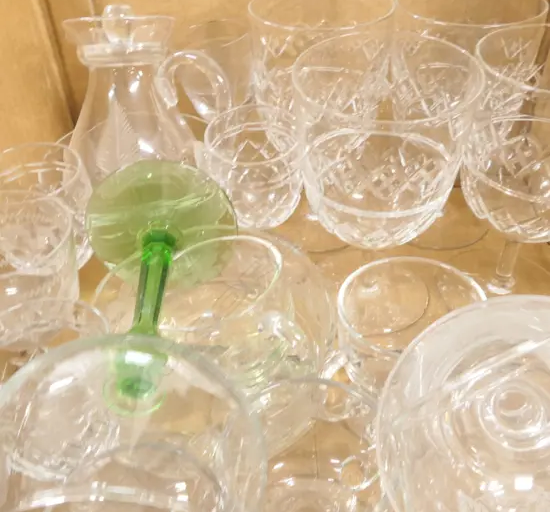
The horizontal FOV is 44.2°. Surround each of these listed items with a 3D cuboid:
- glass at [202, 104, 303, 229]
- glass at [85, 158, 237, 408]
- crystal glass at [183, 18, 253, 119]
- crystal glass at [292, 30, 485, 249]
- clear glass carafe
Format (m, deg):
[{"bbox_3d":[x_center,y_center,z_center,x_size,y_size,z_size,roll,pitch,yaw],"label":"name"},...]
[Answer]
[{"bbox_3d":[-0.009,-0.025,0.397,0.056,0.108,0.056,-4,41,0],"label":"glass"},{"bbox_3d":[-0.047,0.029,0.242,0.075,0.075,0.162,2,31,-5],"label":"glass"},{"bbox_3d":[-0.030,-0.076,0.432,0.050,0.136,0.050,-4,41,0],"label":"crystal glass"},{"bbox_3d":[0.053,-0.021,0.348,0.085,0.156,0.085,-4,41,0],"label":"crystal glass"},{"bbox_3d":[-0.074,-0.070,0.415,0.111,0.168,0.097,-3,41,0],"label":"clear glass carafe"}]

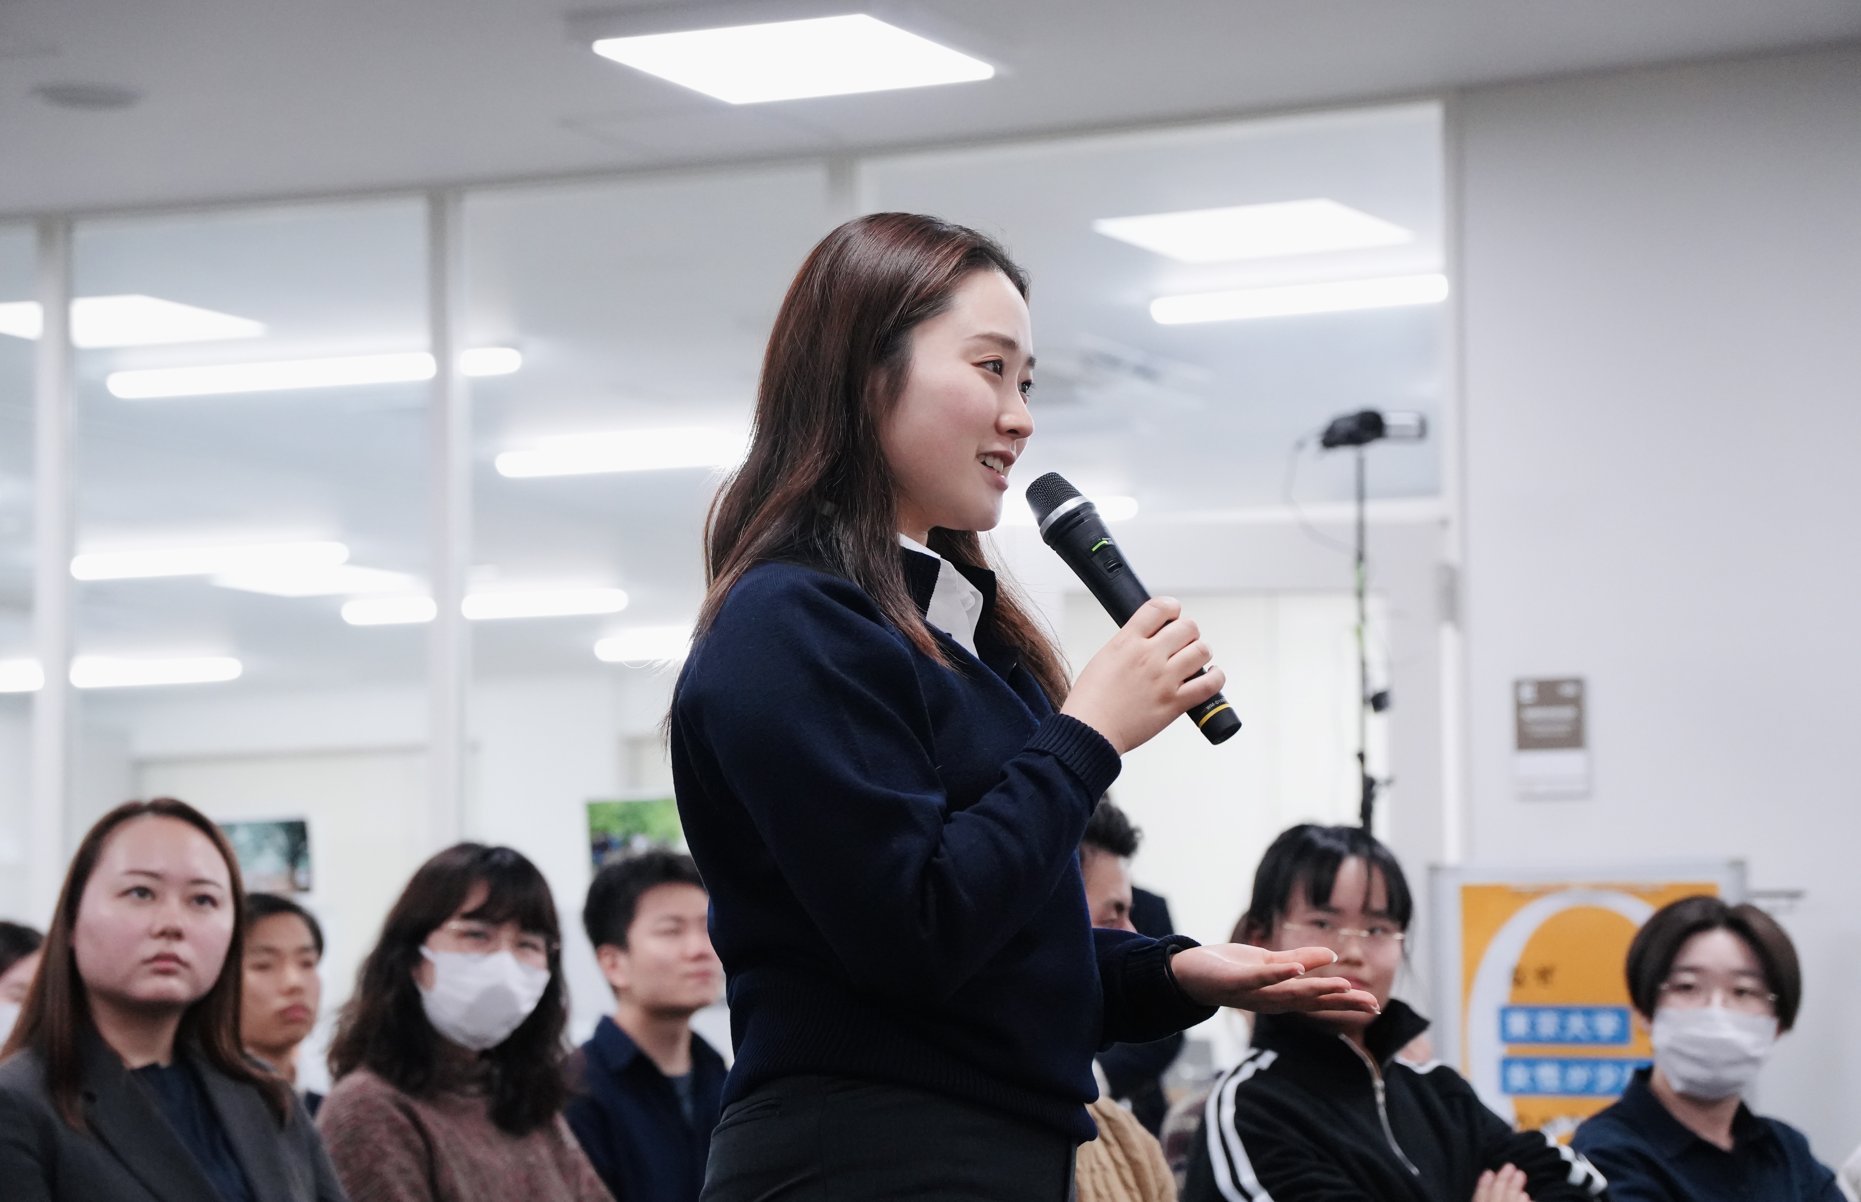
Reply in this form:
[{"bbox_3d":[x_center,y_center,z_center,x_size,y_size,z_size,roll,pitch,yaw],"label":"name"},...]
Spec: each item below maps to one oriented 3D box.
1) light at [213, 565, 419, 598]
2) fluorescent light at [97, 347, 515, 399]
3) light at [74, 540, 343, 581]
[{"bbox_3d":[-2.284,-0.094,20.620,0.620,0.060,0.620,-3,-6,26],"label":"light"},{"bbox_3d":[-1.697,-0.642,14.907,1.240,0.075,0.140,-3,-6,26],"label":"fluorescent light"},{"bbox_3d":[-2.704,-0.153,19.938,1.240,0.075,0.140,-3,-6,26],"label":"light"}]

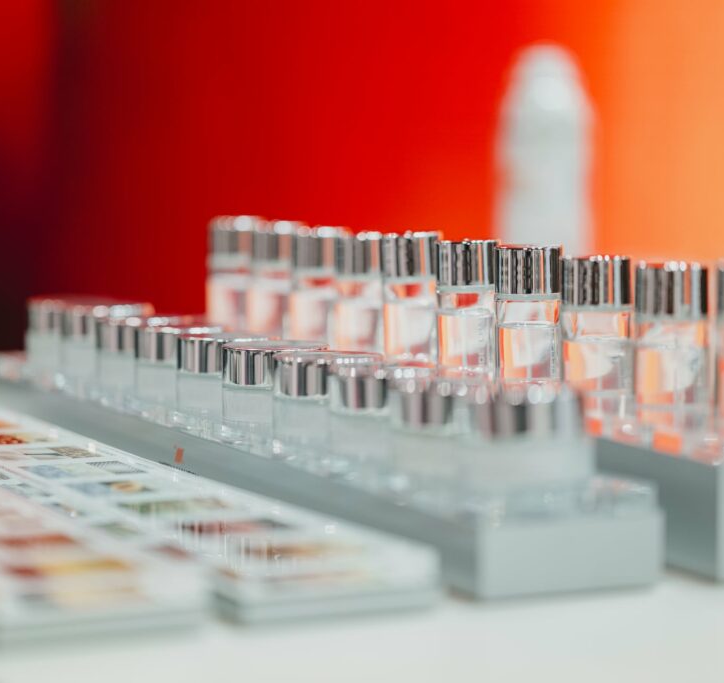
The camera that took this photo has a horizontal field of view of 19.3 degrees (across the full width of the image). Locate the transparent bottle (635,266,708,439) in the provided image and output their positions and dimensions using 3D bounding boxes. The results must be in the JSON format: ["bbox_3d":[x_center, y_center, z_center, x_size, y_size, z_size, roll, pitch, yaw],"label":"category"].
[{"bbox_3d":[0.139,0.003,0.956,0.033,0.075,0.033,1,5,0],"label":"transparent bottle"}]

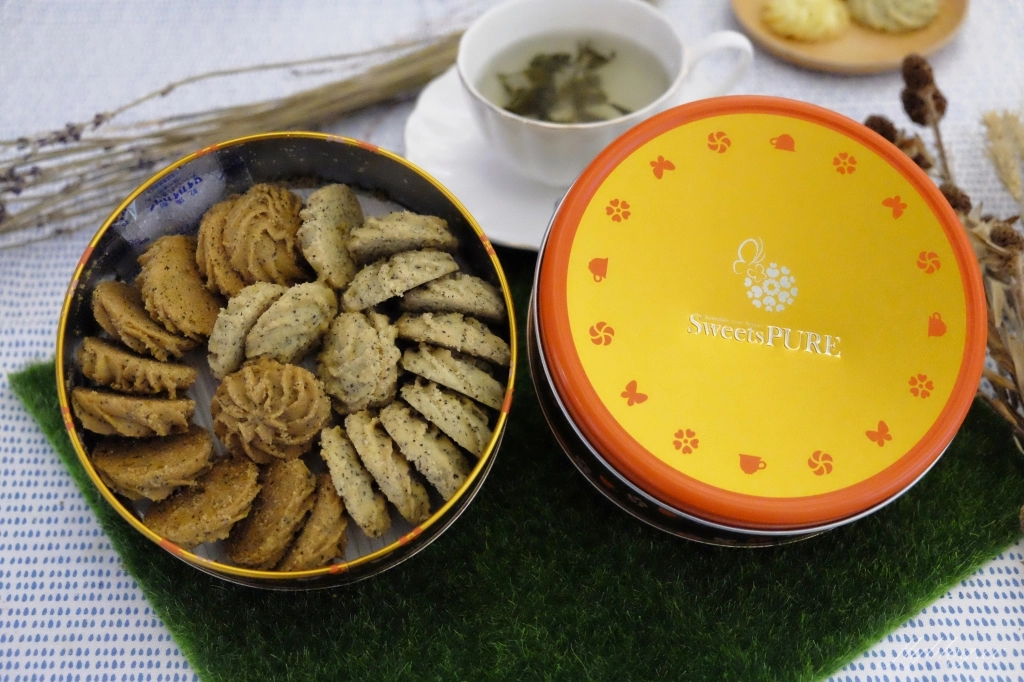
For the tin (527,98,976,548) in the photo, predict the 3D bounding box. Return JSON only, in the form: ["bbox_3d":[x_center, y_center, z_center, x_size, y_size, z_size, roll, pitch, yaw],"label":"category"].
[{"bbox_3d":[0.086,-0.008,0.464,0.160,0.053,0.160,1,73,-3],"label":"tin"}]

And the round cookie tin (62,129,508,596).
[{"bbox_3d":[-0.089,0.008,0.529,0.184,0.054,0.184,0,75,-4],"label":"round cookie tin"}]

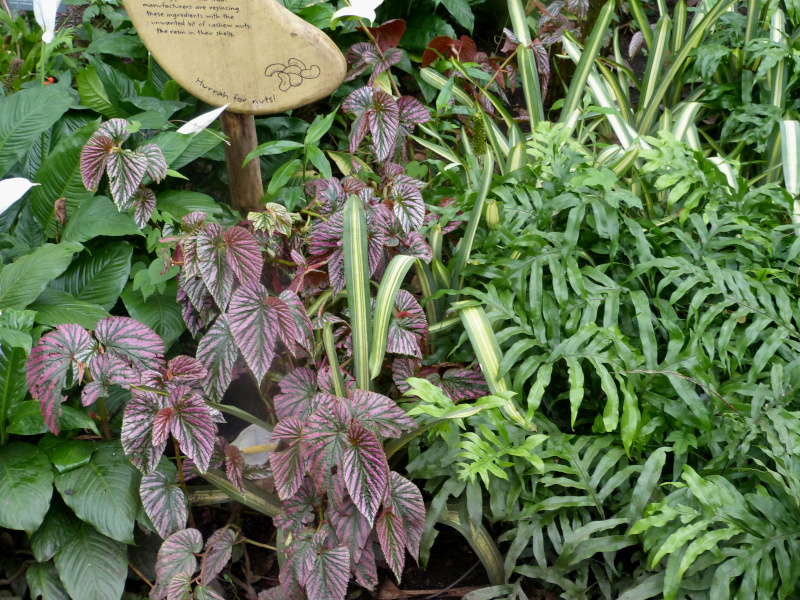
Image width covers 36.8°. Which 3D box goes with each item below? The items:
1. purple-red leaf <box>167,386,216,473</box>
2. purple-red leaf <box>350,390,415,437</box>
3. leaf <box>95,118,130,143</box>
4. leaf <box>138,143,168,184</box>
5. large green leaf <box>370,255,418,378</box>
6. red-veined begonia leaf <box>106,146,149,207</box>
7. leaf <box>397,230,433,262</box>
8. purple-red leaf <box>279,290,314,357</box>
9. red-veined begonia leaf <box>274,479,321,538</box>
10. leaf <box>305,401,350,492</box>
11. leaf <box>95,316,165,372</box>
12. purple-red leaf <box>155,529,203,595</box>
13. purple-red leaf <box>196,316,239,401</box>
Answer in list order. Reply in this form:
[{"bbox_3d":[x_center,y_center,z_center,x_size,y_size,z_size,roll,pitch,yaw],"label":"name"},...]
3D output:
[{"bbox_3d":[-0.397,0.250,2.300,0.090,0.170,0.050,-18,-4,-14],"label":"purple-red leaf"},{"bbox_3d":[-0.033,0.202,2.120,0.128,0.040,0.084,21,56,9],"label":"purple-red leaf"},{"bbox_3d":[-0.608,-0.357,2.550,0.071,0.030,0.078,-13,60,-8],"label":"leaf"},{"bbox_3d":[-0.558,-0.307,2.700,0.070,0.095,0.040,-12,-2,-16],"label":"leaf"},{"bbox_3d":[-0.010,0.030,2.200,0.081,0.228,0.070,9,-4,9],"label":"large green leaf"},{"bbox_3d":[-0.544,-0.241,2.400,0.082,0.124,0.030,6,-6,1],"label":"red-veined begonia leaf"},{"bbox_3d":[0.032,-0.118,2.650,0.082,0.045,0.079,0,68,-8],"label":"leaf"},{"bbox_3d":[-0.194,0.048,2.270,0.054,0.136,0.035,-23,-1,-19],"label":"purple-red leaf"},{"bbox_3d":[-0.179,0.363,2.100,0.082,0.040,0.110,9,72,9],"label":"red-veined begonia leaf"},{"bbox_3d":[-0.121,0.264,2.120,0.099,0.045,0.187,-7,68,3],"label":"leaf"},{"bbox_3d":[-0.483,0.084,2.134,0.137,0.045,0.088,28,62,9],"label":"leaf"},{"bbox_3d":[-0.387,0.463,2.103,0.080,0.125,0.030,28,-6,13],"label":"purple-red leaf"},{"bbox_3d":[-0.345,0.111,2.270,0.079,0.168,0.035,5,-8,6],"label":"purple-red leaf"}]

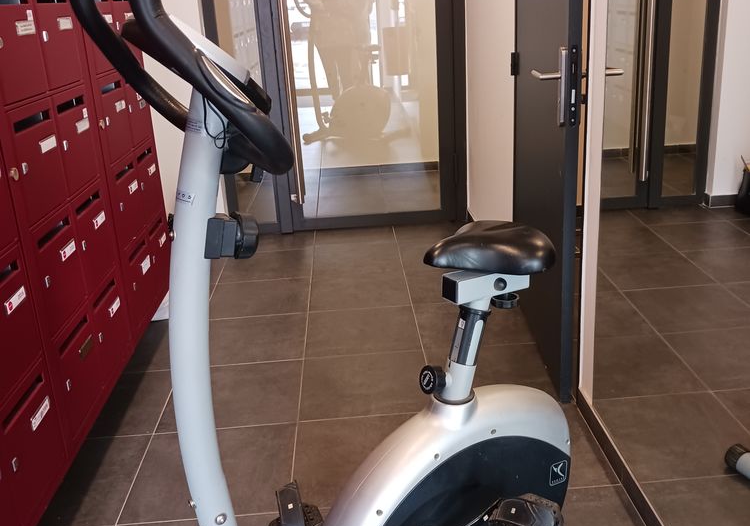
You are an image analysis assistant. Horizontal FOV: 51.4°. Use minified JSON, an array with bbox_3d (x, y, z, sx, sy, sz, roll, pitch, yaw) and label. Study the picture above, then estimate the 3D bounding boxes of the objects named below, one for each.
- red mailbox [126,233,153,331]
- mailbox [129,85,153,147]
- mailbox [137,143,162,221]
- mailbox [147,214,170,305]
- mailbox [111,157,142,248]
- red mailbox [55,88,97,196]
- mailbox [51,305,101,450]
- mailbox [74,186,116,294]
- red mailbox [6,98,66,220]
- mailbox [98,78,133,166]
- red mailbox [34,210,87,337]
[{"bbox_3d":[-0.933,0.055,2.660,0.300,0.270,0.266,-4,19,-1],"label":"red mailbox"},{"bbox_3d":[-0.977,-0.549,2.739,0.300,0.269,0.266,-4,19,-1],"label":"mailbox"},{"bbox_3d":[-0.982,-0.294,2.865,0.310,0.282,0.280,-4,19,-1],"label":"mailbox"},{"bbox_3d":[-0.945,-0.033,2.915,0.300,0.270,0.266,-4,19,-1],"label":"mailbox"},{"bbox_3d":[-0.969,-0.203,2.594,0.310,0.277,0.293,-4,19,-1],"label":"mailbox"},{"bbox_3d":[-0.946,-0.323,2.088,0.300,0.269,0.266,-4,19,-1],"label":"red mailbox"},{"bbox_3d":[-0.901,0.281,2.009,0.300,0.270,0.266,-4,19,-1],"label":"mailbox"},{"bbox_3d":[-0.951,-0.069,2.215,0.310,0.277,0.277,-4,19,-1],"label":"mailbox"},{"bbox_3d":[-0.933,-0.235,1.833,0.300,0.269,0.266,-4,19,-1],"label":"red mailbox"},{"bbox_3d":[-0.986,-0.463,2.505,0.310,0.268,0.280,-4,19,-1],"label":"mailbox"},{"bbox_3d":[-0.939,0.021,1.954,0.310,0.276,0.276,-4,19,-1],"label":"red mailbox"}]

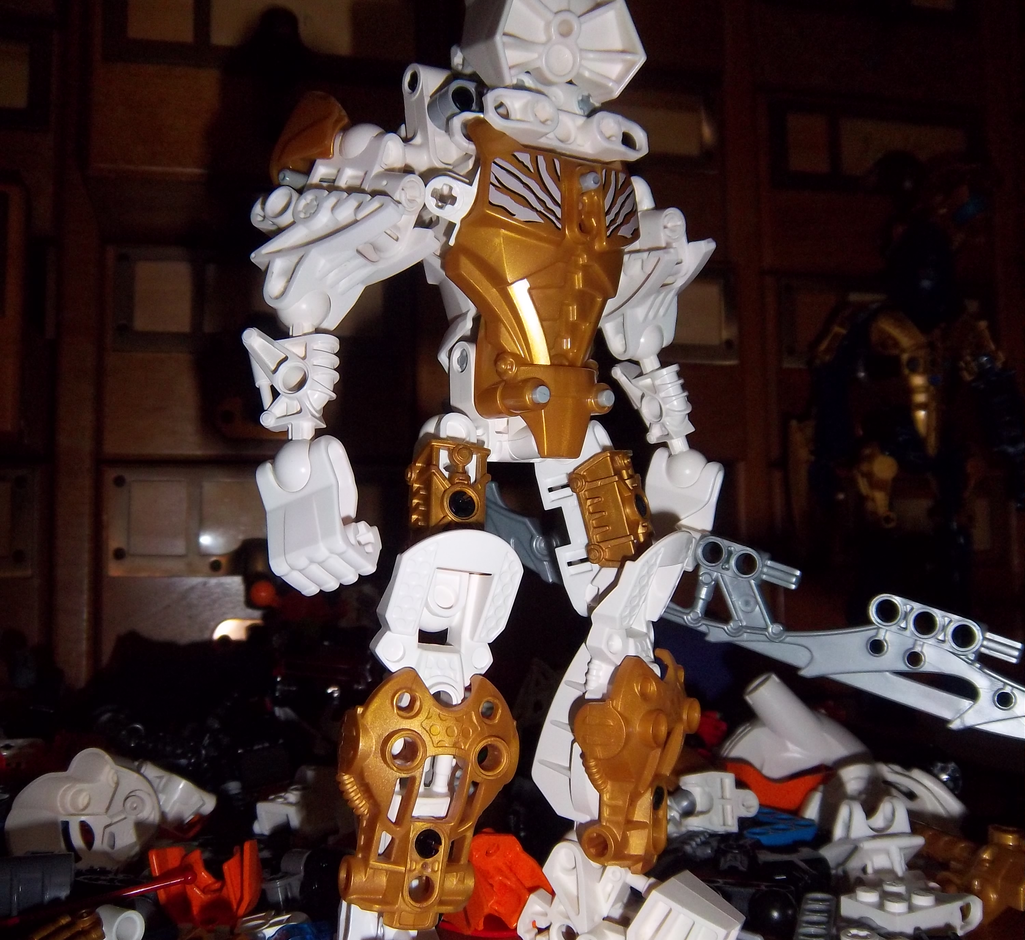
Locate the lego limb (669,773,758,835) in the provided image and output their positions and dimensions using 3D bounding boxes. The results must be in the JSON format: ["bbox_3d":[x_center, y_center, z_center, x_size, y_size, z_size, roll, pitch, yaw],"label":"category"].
[{"bbox_3d":[0.051,0.084,0.281,0.024,0.016,0.009,-3,-33,23],"label":"lego limb"}]

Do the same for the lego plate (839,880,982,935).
[{"bbox_3d":[0.086,0.095,0.238,0.024,0.009,0.016,1,-5,-28],"label":"lego plate"}]

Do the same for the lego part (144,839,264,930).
[{"bbox_3d":[-0.067,0.091,0.242,0.024,0.016,0.015,-1,-5,0],"label":"lego part"}]

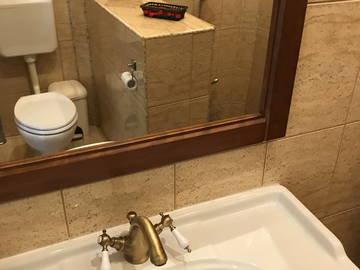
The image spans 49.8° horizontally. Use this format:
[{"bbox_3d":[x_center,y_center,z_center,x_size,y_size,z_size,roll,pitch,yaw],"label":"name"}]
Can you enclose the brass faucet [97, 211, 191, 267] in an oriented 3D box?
[{"bbox_3d":[-0.069,0.223,0.779,0.188,0.118,0.147,-14,32,-24],"label":"brass faucet"}]

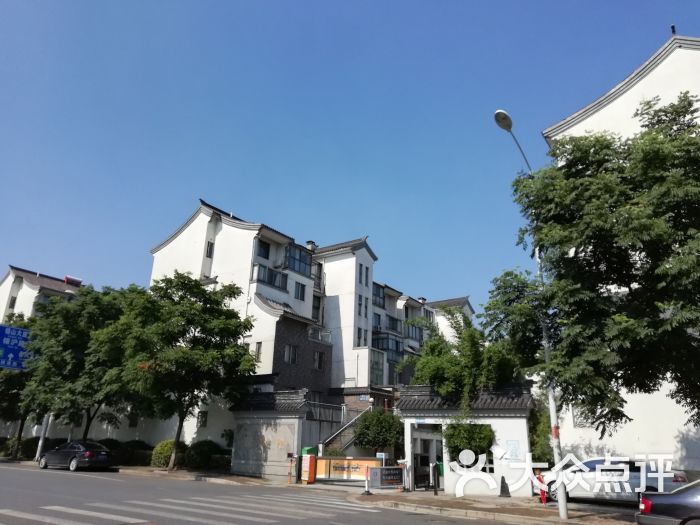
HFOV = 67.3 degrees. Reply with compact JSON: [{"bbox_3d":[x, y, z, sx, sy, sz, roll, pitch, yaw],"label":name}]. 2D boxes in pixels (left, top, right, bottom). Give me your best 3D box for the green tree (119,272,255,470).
[{"bbox_3d":[-9.814,6.290,31.806,7.600,11.700,7.800,-11,-23,33],"label":"green tree"}]

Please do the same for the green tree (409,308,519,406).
[{"bbox_3d":[5.000,6.122,24.194,4.900,7.900,4.200,-2,-20,11],"label":"green tree"}]

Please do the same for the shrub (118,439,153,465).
[{"bbox_3d":[-13.863,12.226,33.915,2.000,1.650,2.050,-11,-23,33],"label":"shrub"}]

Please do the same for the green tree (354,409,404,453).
[{"bbox_3d":[1.581,9.634,28.009,2.800,3.550,2.800,2,-19,0],"label":"green tree"}]

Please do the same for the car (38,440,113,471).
[{"bbox_3d":[-15.622,10.954,29.783,4.850,1.460,1.840,-9,-22,27],"label":"car"}]

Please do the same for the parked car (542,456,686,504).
[{"bbox_3d":[8.612,7.309,17.514,4.600,1.460,1.800,-10,-23,31],"label":"parked car"}]

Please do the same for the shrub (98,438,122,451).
[{"bbox_3d":[-16.026,12.575,35.039,1.750,1.600,1.750,-11,-23,33],"label":"shrub"}]

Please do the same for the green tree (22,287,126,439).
[{"bbox_3d":[-17.451,7.272,34.870,7.000,11.400,7.000,-11,-23,33],"label":"green tree"}]

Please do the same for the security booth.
[{"bbox_3d":[4.616,7.140,21.395,5.200,4.100,2.800,-3,-20,13],"label":"security booth"}]

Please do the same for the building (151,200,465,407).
[{"bbox_3d":[-1.730,9.912,55.748,16.000,21.500,36.500,-11,-23,32],"label":"building"}]

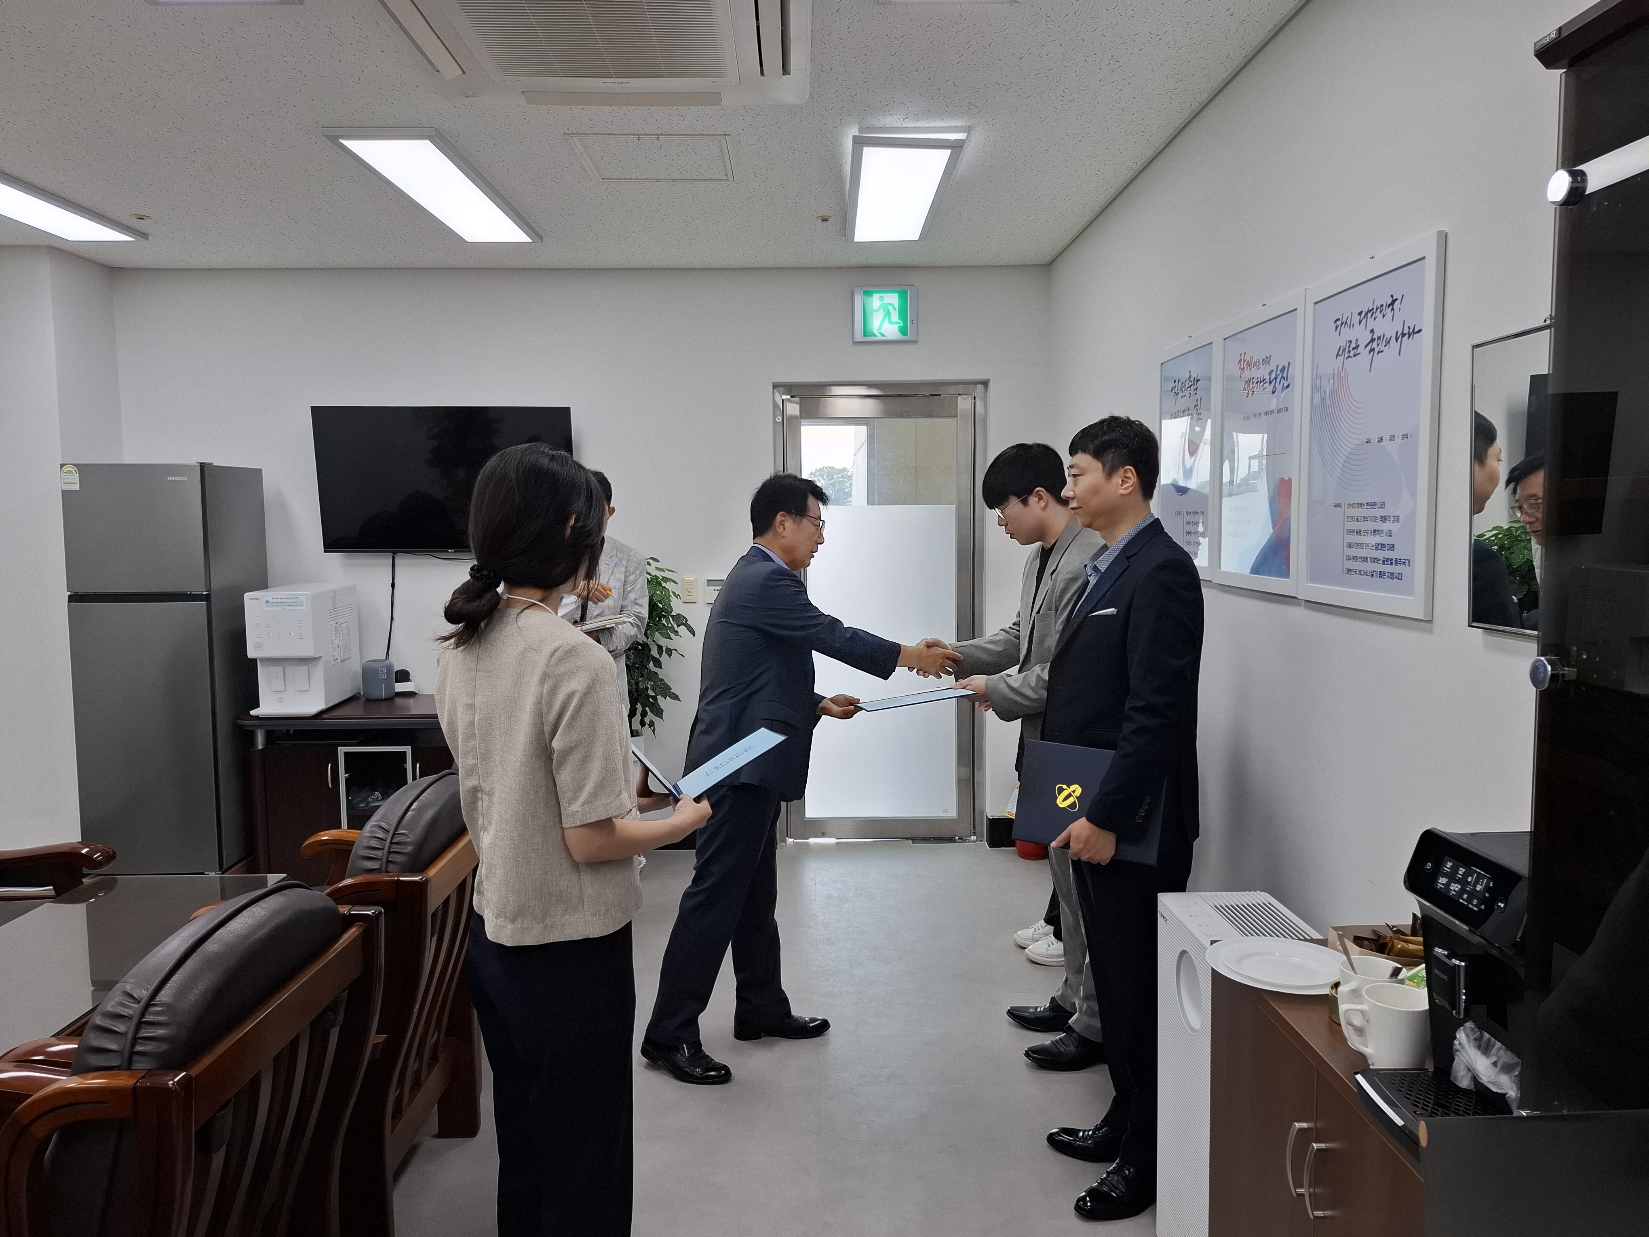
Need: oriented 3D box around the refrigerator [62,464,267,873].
[{"bbox_3d":[-2.727,0.239,4.611,0.560,1.720,0.500,-1,5,-1],"label":"refrigerator"}]

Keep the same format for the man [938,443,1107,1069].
[{"bbox_3d":[0.583,0.371,3.058,0.520,1.700,0.500,-1,5,-6],"label":"man"}]

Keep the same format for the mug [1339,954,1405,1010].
[{"bbox_3d":[0.749,0.533,1.514,0.115,0.095,0.085,-4,6,-35],"label":"mug"}]

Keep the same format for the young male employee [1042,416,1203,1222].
[{"bbox_3d":[0.658,0.424,2.431,0.350,1.715,0.490,-2,6,-13],"label":"young male employee"}]

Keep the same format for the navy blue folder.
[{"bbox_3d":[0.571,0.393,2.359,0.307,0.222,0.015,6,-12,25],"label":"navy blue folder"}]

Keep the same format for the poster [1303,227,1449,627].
[{"bbox_3d":[1.050,-0.350,2.132,0.020,0.662,0.500,0,5,-1],"label":"poster"}]

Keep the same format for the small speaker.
[{"bbox_3d":[-2.023,0.272,4.954,0.140,0.178,0.140,-4,7,-37],"label":"small speaker"}]

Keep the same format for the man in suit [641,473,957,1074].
[{"bbox_3d":[-0.072,0.419,3.080,0.900,1.648,0.520,0,5,-1],"label":"man in suit"}]

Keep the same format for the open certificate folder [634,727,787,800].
[{"bbox_3d":[-0.279,0.273,2.116,0.360,0.143,0.309,7,-3,-11],"label":"open certificate folder"}]

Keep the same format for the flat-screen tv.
[{"bbox_3d":[-1.633,-0.598,4.740,1.110,0.640,0.070,-1,11,-1],"label":"flat-screen tv"}]

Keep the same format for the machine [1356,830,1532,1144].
[{"bbox_3d":[0.884,0.466,1.328,0.410,0.371,0.246,-1,5,-1],"label":"machine"}]

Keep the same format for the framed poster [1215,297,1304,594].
[{"bbox_3d":[1.024,-0.397,2.591,0.025,0.652,0.495,-1,5,-1],"label":"framed poster"}]

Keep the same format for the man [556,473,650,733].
[{"bbox_3d":[-0.869,0.299,4.135,0.480,1.705,0.360,-2,5,-15],"label":"man"}]

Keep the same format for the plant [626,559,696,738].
[{"bbox_3d":[-0.923,0.375,4.664,0.680,1.460,0.620,0,5,-1],"label":"plant"}]

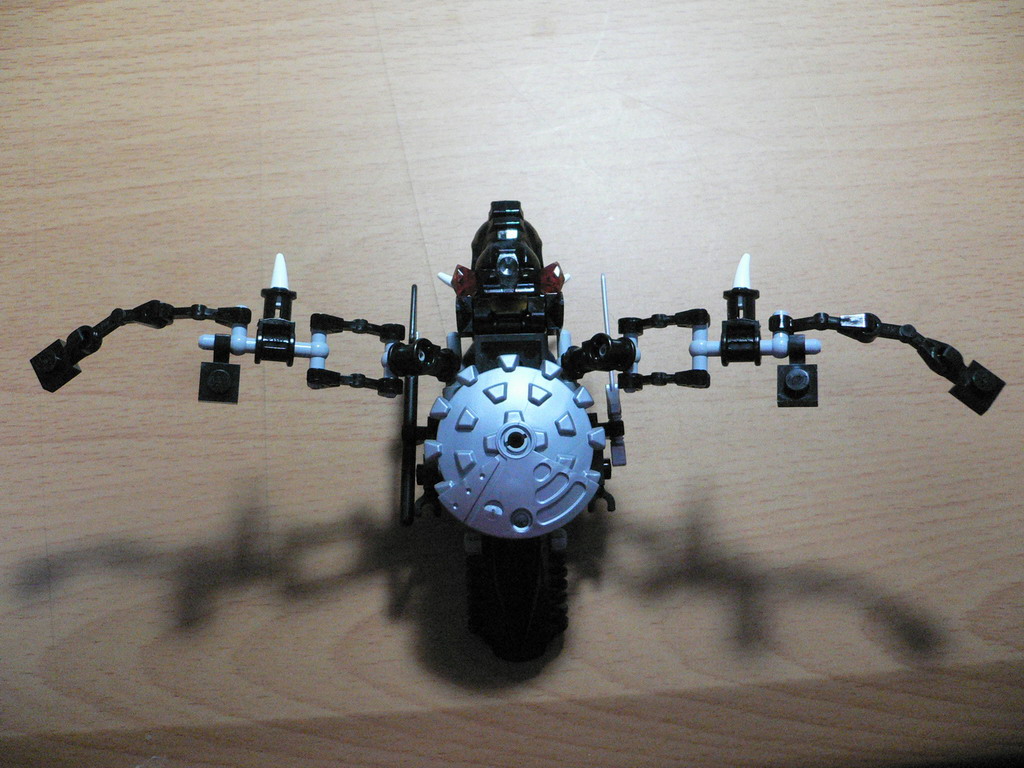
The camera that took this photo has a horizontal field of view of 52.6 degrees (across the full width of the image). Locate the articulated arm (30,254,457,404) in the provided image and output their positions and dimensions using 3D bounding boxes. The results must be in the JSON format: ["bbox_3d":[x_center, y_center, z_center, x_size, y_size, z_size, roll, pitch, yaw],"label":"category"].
[{"bbox_3d":[-0.054,-0.011,0.215,0.086,0.018,0.033,0,74,0],"label":"articulated arm"}]

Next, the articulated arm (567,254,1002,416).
[{"bbox_3d":[0.054,-0.010,0.212,0.086,0.021,0.036,0,74,0],"label":"articulated arm"}]

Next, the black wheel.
[{"bbox_3d":[0.001,0.045,0.234,0.022,0.035,0.035,0,74,0],"label":"black wheel"}]

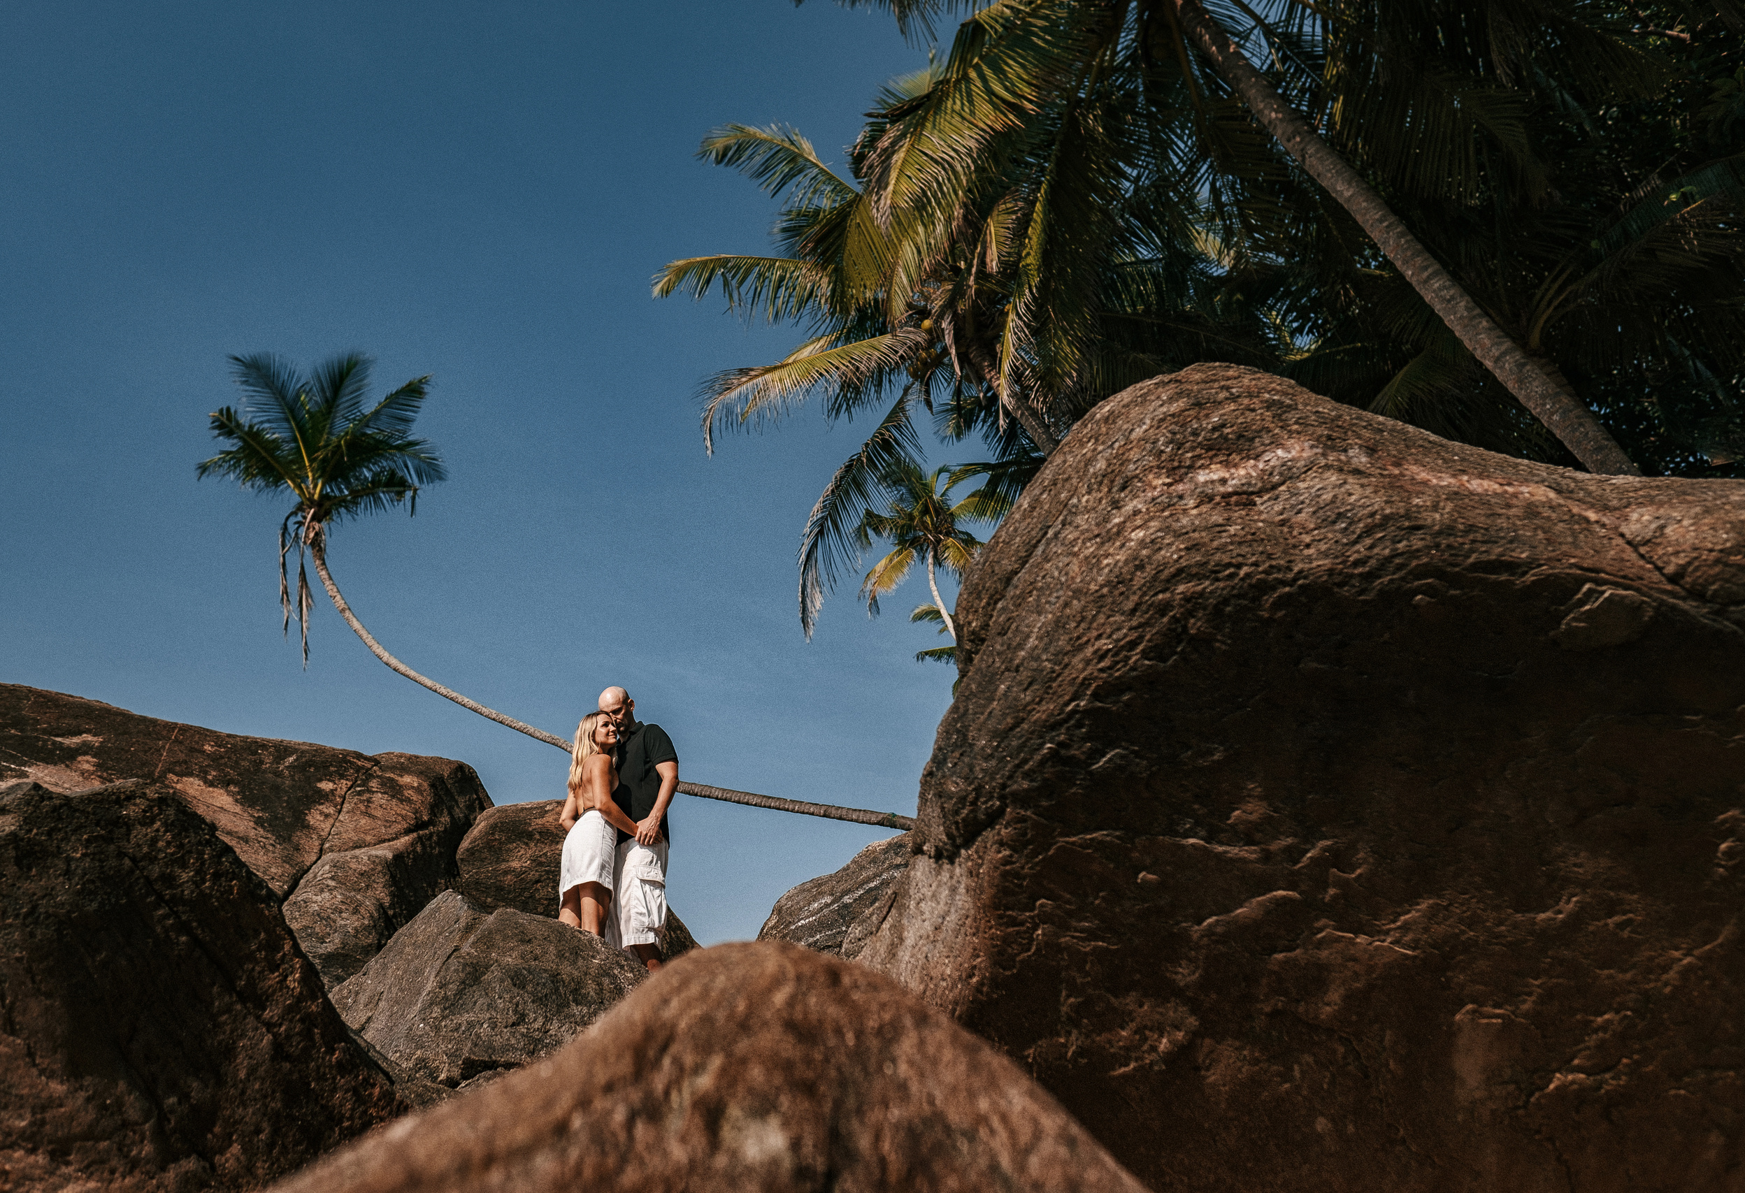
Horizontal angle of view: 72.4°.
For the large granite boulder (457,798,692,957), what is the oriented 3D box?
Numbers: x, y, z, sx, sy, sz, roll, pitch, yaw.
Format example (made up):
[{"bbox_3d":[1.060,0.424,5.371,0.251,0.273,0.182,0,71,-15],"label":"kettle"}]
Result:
[{"bbox_3d":[-1.810,1.830,7.300,1.550,1.150,1.300,0,-18,0],"label":"large granite boulder"}]

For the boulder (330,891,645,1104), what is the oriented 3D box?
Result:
[{"bbox_3d":[-1.630,1.840,5.400,1.600,1.050,1.500,0,-18,0],"label":"boulder"}]

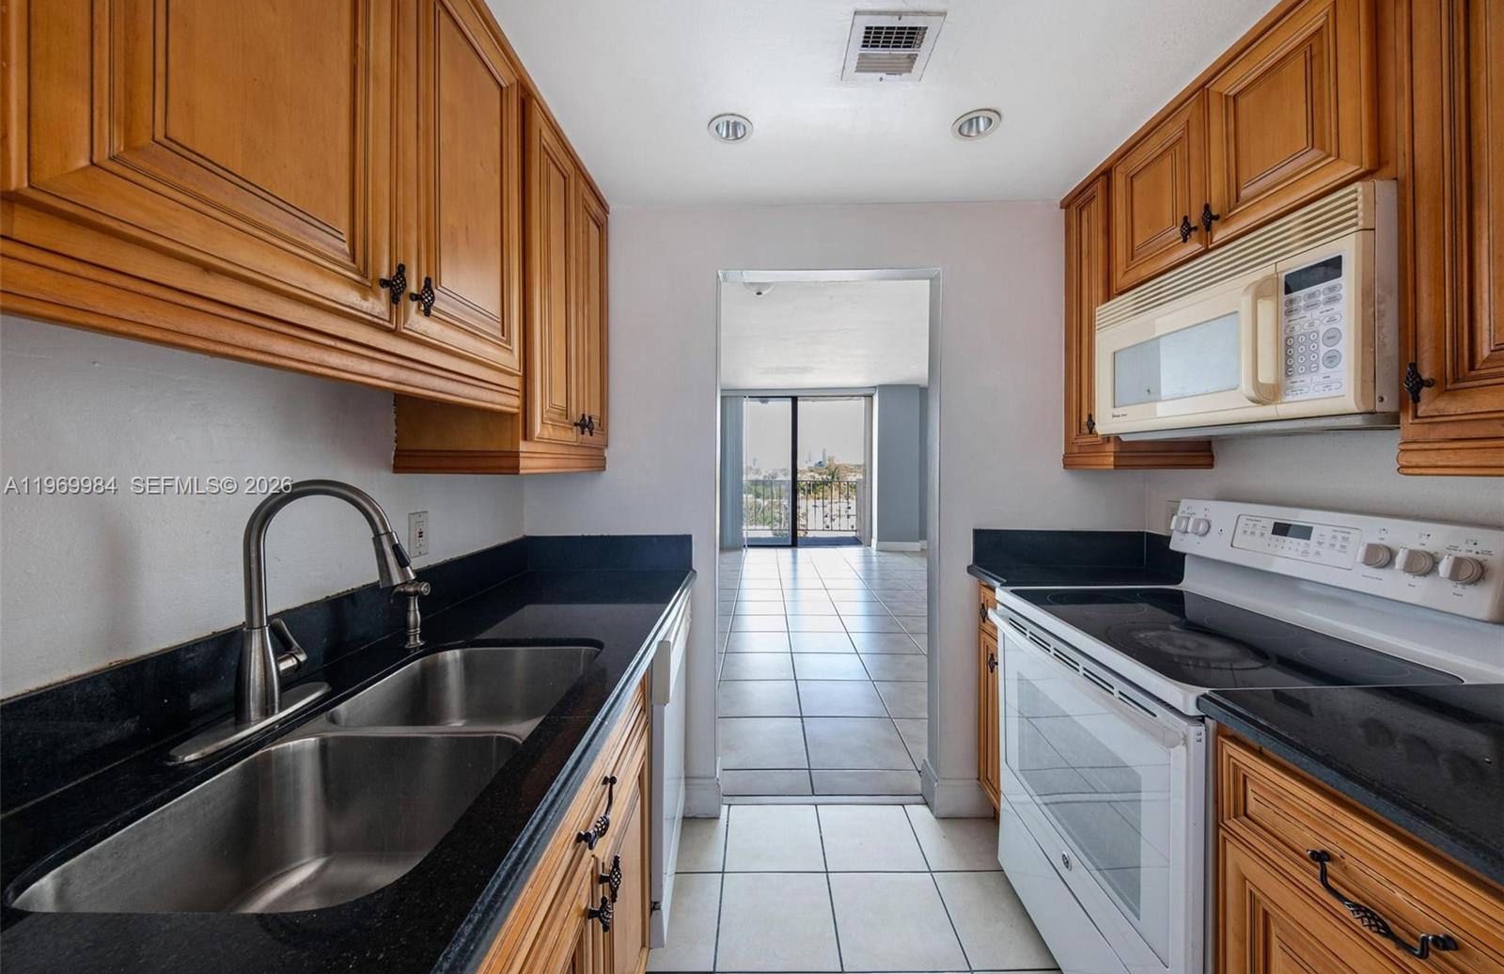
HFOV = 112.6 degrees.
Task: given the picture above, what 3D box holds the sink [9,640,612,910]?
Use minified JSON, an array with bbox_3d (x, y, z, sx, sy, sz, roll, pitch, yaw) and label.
[{"bbox_3d":[-0.514,0.469,0.790,0.395,0.195,0.720,0,2,1],"label":"sink"}]

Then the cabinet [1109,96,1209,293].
[{"bbox_3d":[1.280,-0.792,1.407,0.314,0.412,0.330,0,3,1],"label":"cabinet"}]

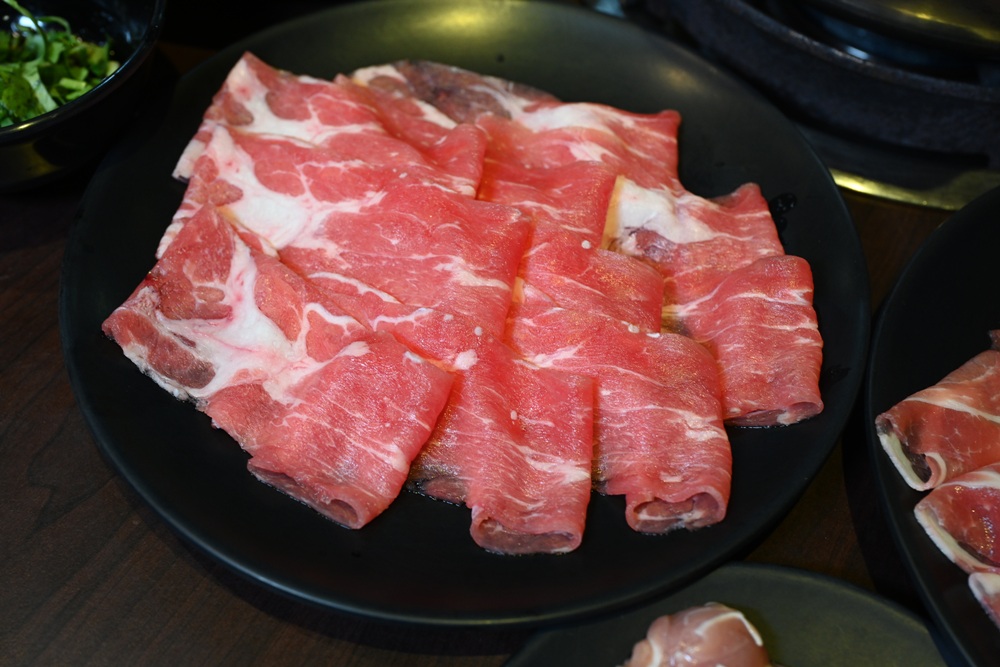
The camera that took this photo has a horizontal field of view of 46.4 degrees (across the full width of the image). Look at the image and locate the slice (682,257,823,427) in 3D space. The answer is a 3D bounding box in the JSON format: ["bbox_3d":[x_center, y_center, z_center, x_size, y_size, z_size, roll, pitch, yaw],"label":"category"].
[{"bbox_3d":[0.075,0.000,0.370,0.052,0.018,0.059,2,52,0],"label":"slice"}]

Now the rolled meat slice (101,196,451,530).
[{"bbox_3d":[-0.069,0.004,0.360,0.116,0.020,0.054,33,58,21],"label":"rolled meat slice"}]

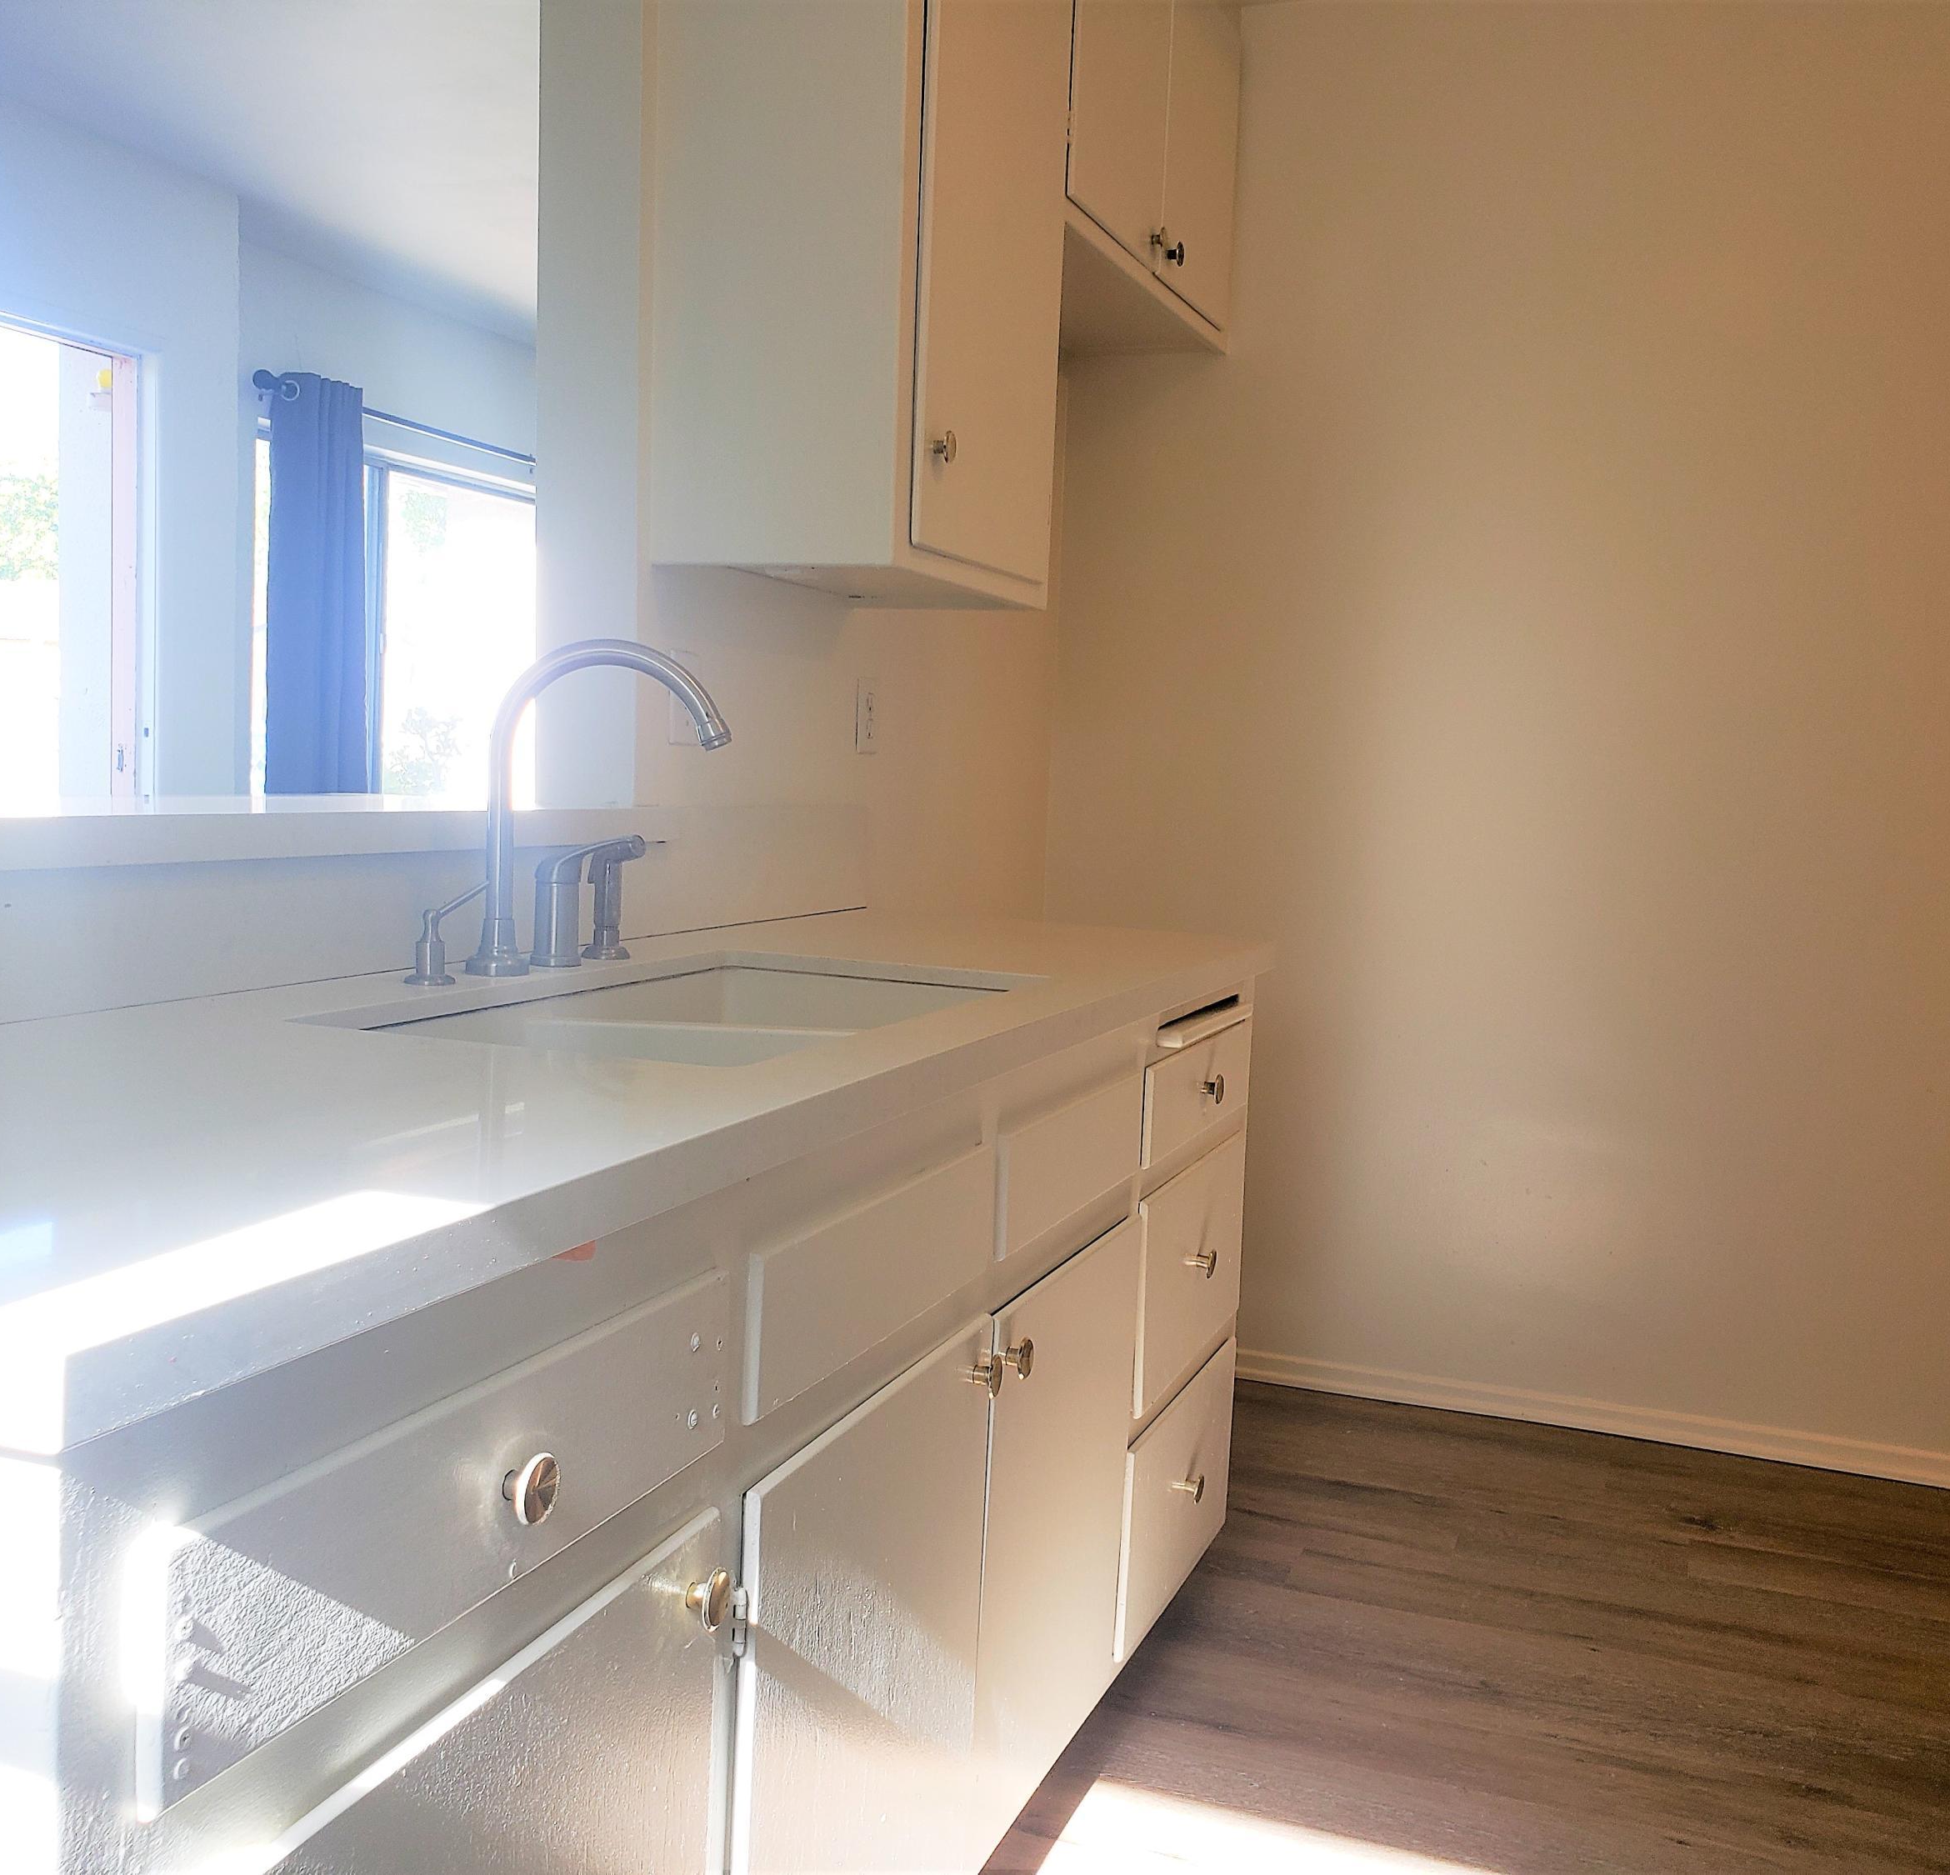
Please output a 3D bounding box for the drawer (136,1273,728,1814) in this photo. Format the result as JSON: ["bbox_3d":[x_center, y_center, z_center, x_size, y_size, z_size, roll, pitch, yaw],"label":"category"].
[{"bbox_3d":[-0.425,0.259,1.006,0.420,0.111,0.446,4,5,22],"label":"drawer"}]

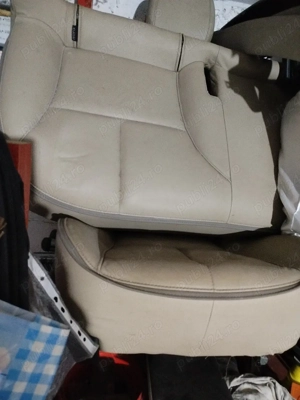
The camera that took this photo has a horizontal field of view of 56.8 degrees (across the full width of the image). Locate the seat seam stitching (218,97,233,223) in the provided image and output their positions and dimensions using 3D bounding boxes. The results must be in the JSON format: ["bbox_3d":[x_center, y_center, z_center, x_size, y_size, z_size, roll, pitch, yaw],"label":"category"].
[{"bbox_3d":[0.216,-0.127,0.774,0.022,0.030,0.410,9,66,-11],"label":"seat seam stitching"}]

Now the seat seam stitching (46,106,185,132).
[{"bbox_3d":[-0.083,-0.209,0.735,0.371,0.015,0.014,7,66,-12],"label":"seat seam stitching"}]

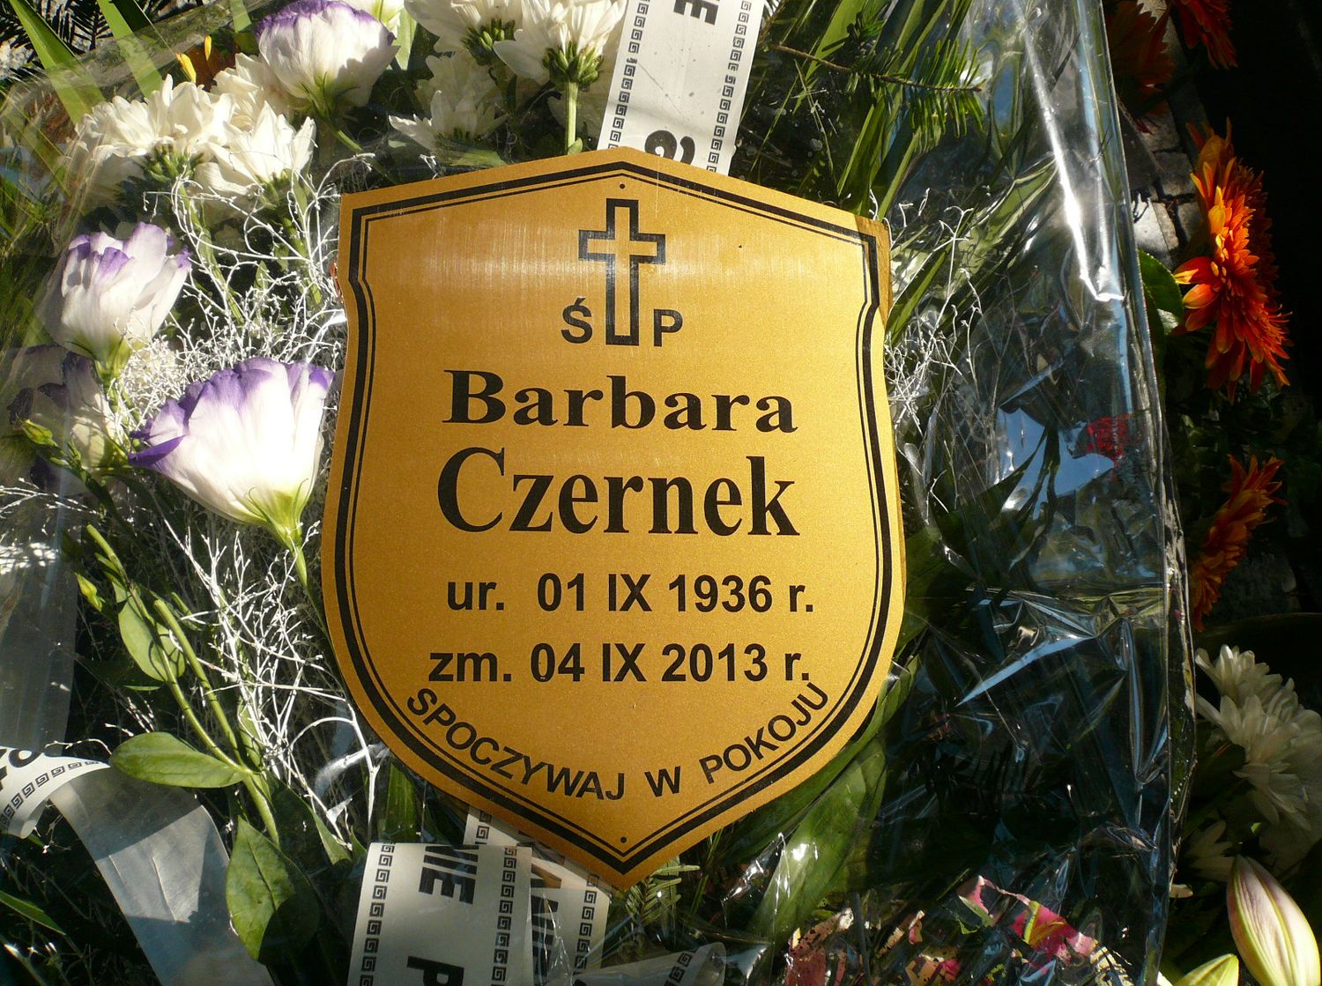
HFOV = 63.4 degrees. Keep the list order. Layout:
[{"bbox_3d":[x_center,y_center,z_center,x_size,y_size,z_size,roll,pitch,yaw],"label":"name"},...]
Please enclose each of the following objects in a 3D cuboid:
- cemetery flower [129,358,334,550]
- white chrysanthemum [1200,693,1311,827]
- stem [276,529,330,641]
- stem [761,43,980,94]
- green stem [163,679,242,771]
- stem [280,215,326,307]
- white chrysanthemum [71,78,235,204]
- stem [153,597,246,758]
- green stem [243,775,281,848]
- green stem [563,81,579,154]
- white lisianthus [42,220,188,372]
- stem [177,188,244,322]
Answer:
[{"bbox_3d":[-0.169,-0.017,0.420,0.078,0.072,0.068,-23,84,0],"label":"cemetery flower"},{"bbox_3d":[0.284,0.127,0.510,0.042,0.062,0.062,-34,0,18],"label":"white chrysanthemum"},{"bbox_3d":[-0.141,0.037,0.430,0.006,0.048,0.006,-14,14,0],"label":"stem"},{"bbox_3d":[0.094,-0.187,0.470,0.095,0.007,0.006,13,0,0],"label":"stem"},{"bbox_3d":[-0.188,0.096,0.440,0.006,0.049,0.006,-33,12,0],"label":"green stem"},{"bbox_3d":[-0.150,-0.098,0.450,0.005,0.041,0.005,-16,14,0],"label":"stem"},{"bbox_3d":[-0.224,-0.156,0.470,0.072,0.068,0.046,-3,72,0],"label":"white chrysanthemum"},{"bbox_3d":[-0.188,0.076,0.435,0.005,0.074,0.005,-22,12,0],"label":"stem"},{"bbox_3d":[-0.166,0.132,0.445,0.004,0.035,0.004,-18,13,0],"label":"green stem"},{"bbox_3d":[-0.037,-0.154,0.440,0.005,0.028,0.005,2,17,0],"label":"green stem"},{"bbox_3d":[-0.225,-0.080,0.440,0.058,0.060,0.057,5,6,0],"label":"white lisianthus"},{"bbox_3d":[-0.189,-0.099,0.450,0.005,0.059,0.005,-20,15,0],"label":"stem"}]

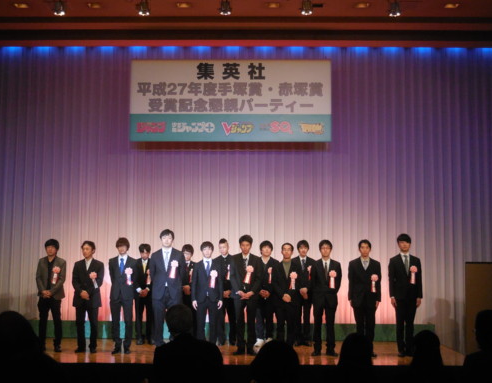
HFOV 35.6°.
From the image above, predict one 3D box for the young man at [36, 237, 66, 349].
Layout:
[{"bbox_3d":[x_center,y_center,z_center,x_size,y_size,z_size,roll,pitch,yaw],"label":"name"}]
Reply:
[{"bbox_3d":[-2.929,1.584,11.725,0.464,1.703,0.310,0,-5,0],"label":"young man"}]

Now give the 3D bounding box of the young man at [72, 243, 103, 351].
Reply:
[{"bbox_3d":[-2.354,1.597,11.682,0.490,1.675,0.310,0,-5,0],"label":"young man"}]

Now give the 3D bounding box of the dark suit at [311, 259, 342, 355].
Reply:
[{"bbox_3d":[1.183,1.694,11.414,0.447,1.402,0.280,0,-5,0],"label":"dark suit"}]

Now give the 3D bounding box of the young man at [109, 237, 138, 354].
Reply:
[{"bbox_3d":[-1.810,1.564,11.560,0.440,1.724,0.310,0,-5,0],"label":"young man"}]

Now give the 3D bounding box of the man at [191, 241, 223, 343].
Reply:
[{"bbox_3d":[-0.567,1.599,11.621,0.488,1.674,0.310,0,-5,0],"label":"man"}]

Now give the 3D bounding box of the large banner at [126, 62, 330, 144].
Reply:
[{"bbox_3d":[-0.265,-1.573,13.350,3.506,1.435,0.060,0,-5,0],"label":"large banner"}]

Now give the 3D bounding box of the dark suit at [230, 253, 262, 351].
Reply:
[{"bbox_3d":[0.011,1.660,11.540,0.482,1.478,0.280,0,-5,0],"label":"dark suit"}]

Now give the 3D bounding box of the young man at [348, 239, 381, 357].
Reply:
[{"bbox_3d":[1.732,1.567,11.351,0.506,1.710,0.310,0,-5,0],"label":"young man"}]

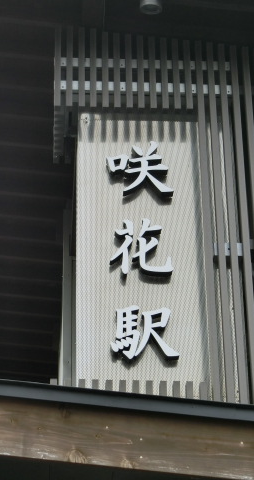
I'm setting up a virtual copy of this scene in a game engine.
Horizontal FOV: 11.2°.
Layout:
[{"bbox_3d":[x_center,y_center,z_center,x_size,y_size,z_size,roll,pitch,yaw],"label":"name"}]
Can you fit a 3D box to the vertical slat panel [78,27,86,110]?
[{"bbox_3d":[-0.247,-0.936,7.090,0.035,0.545,0.049,1,-31,-3],"label":"vertical slat panel"}]

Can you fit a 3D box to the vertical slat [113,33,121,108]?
[{"bbox_3d":[-0.057,-0.930,7.167,0.035,0.507,0.042,1,-29,-3],"label":"vertical slat"}]

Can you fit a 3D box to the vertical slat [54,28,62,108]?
[{"bbox_3d":[-0.382,-0.948,7.154,0.035,0.538,0.042,1,-29,-3],"label":"vertical slat"}]

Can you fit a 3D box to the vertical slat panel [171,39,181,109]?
[{"bbox_3d":[0.269,-0.899,7.102,0.035,0.487,0.049,1,-31,-3],"label":"vertical slat panel"}]

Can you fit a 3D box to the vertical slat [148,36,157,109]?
[{"bbox_3d":[0.141,-0.919,7.174,0.035,0.490,0.042,1,-29,-3],"label":"vertical slat"}]

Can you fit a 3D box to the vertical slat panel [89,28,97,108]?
[{"bbox_3d":[-0.199,-1.000,7.612,0.039,0.580,0.050,1,-31,-3],"label":"vertical slat panel"}]

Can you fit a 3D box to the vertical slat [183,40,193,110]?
[{"bbox_3d":[0.339,-0.907,7.181,0.035,0.471,0.042,1,-29,-3],"label":"vertical slat"}]

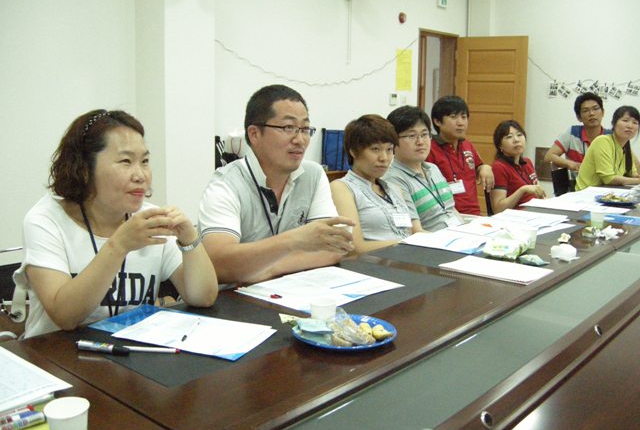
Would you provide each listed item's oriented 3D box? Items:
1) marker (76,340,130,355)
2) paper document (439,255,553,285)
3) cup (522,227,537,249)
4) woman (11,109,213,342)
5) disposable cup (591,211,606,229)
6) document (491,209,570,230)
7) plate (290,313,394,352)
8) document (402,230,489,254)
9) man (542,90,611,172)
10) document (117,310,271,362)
[{"bbox_3d":[-0.453,0.280,1.352,0.130,0.020,0.020,2,10,10],"label":"marker"},{"bbox_3d":[0.575,0.176,2.108,0.312,0.010,0.215,10,13,42],"label":"paper document"},{"bbox_3d":[0.796,0.090,2.455,0.063,0.072,0.063,1,10,0],"label":"cup"},{"bbox_3d":[-0.532,0.333,1.717,0.500,1.250,0.720,-7,13,-43],"label":"woman"},{"bbox_3d":[1.287,0.033,3.010,0.070,0.075,0.070,9,12,38],"label":"disposable cup"},{"bbox_3d":[1.058,0.010,3.301,0.300,0.010,0.400,9,12,38],"label":"document"},{"bbox_3d":[0.057,0.270,1.476,0.240,0.022,0.240,1,10,0],"label":"plate"},{"bbox_3d":[0.575,0.100,2.665,0.300,0.010,0.360,9,12,38],"label":"document"},{"bbox_3d":[1.873,-0.155,4.634,0.550,1.410,0.750,5,10,17],"label":"man"},{"bbox_3d":[-0.286,0.272,1.483,0.310,0.005,0.210,5,10,23],"label":"document"}]

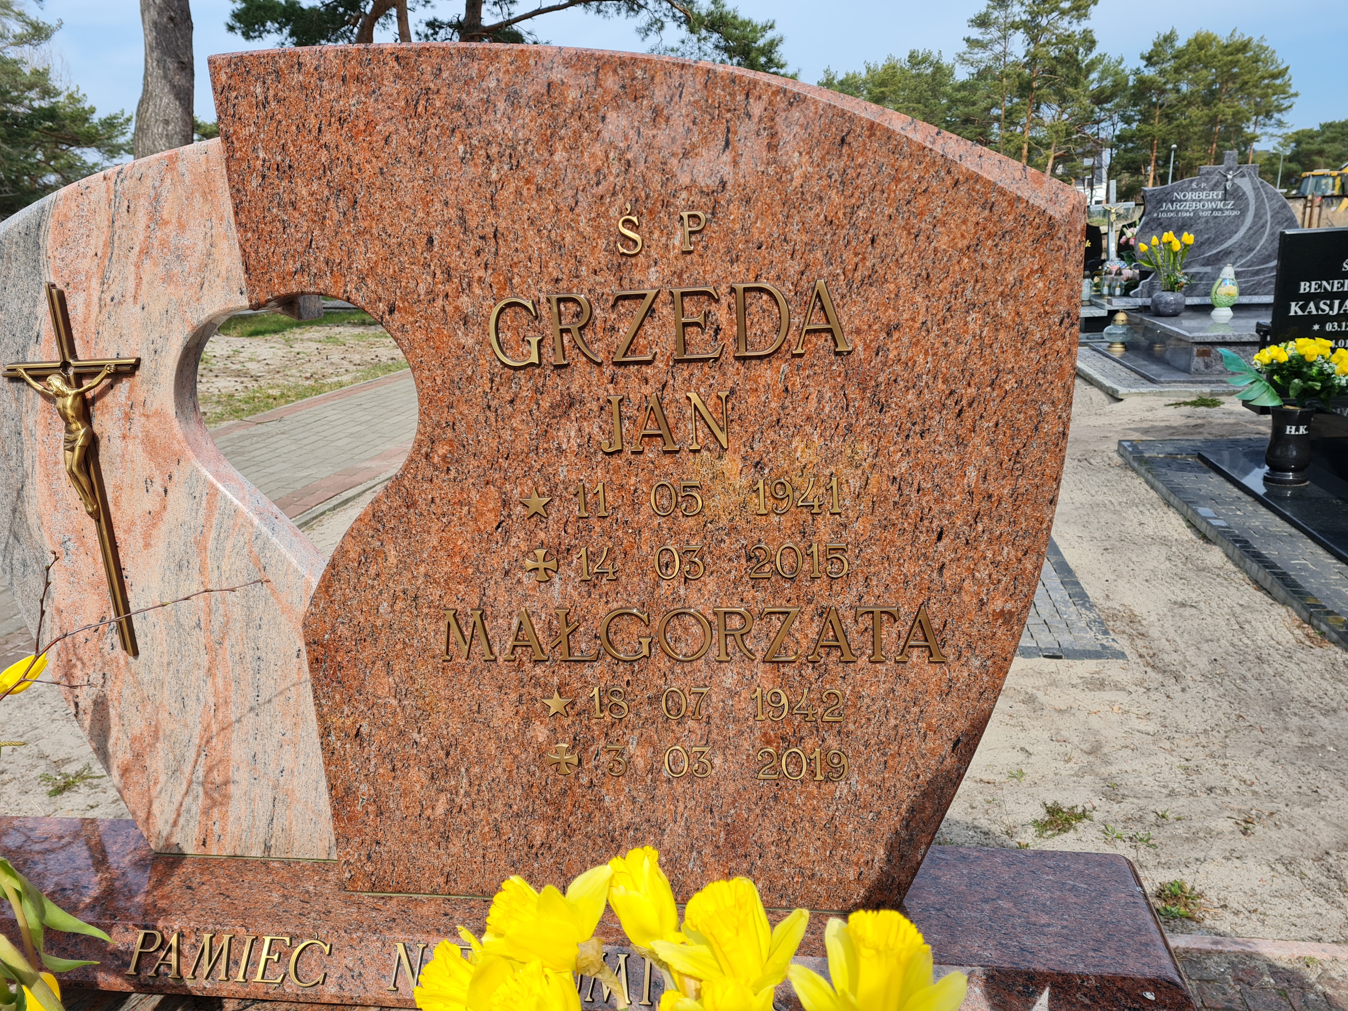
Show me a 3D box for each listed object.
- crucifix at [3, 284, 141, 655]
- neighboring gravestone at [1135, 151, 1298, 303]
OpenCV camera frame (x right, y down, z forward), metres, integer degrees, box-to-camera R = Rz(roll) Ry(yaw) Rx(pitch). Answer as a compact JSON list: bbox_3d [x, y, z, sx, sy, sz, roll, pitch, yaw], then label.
[{"bbox_3d":[-0.573,-0.023,0.990,0.150,0.381,0.048,-1,16,9],"label":"crucifix"},{"bbox_3d":[3.340,-1.744,6.257,0.950,0.840,0.110,-1,16,9],"label":"neighboring gravestone"}]

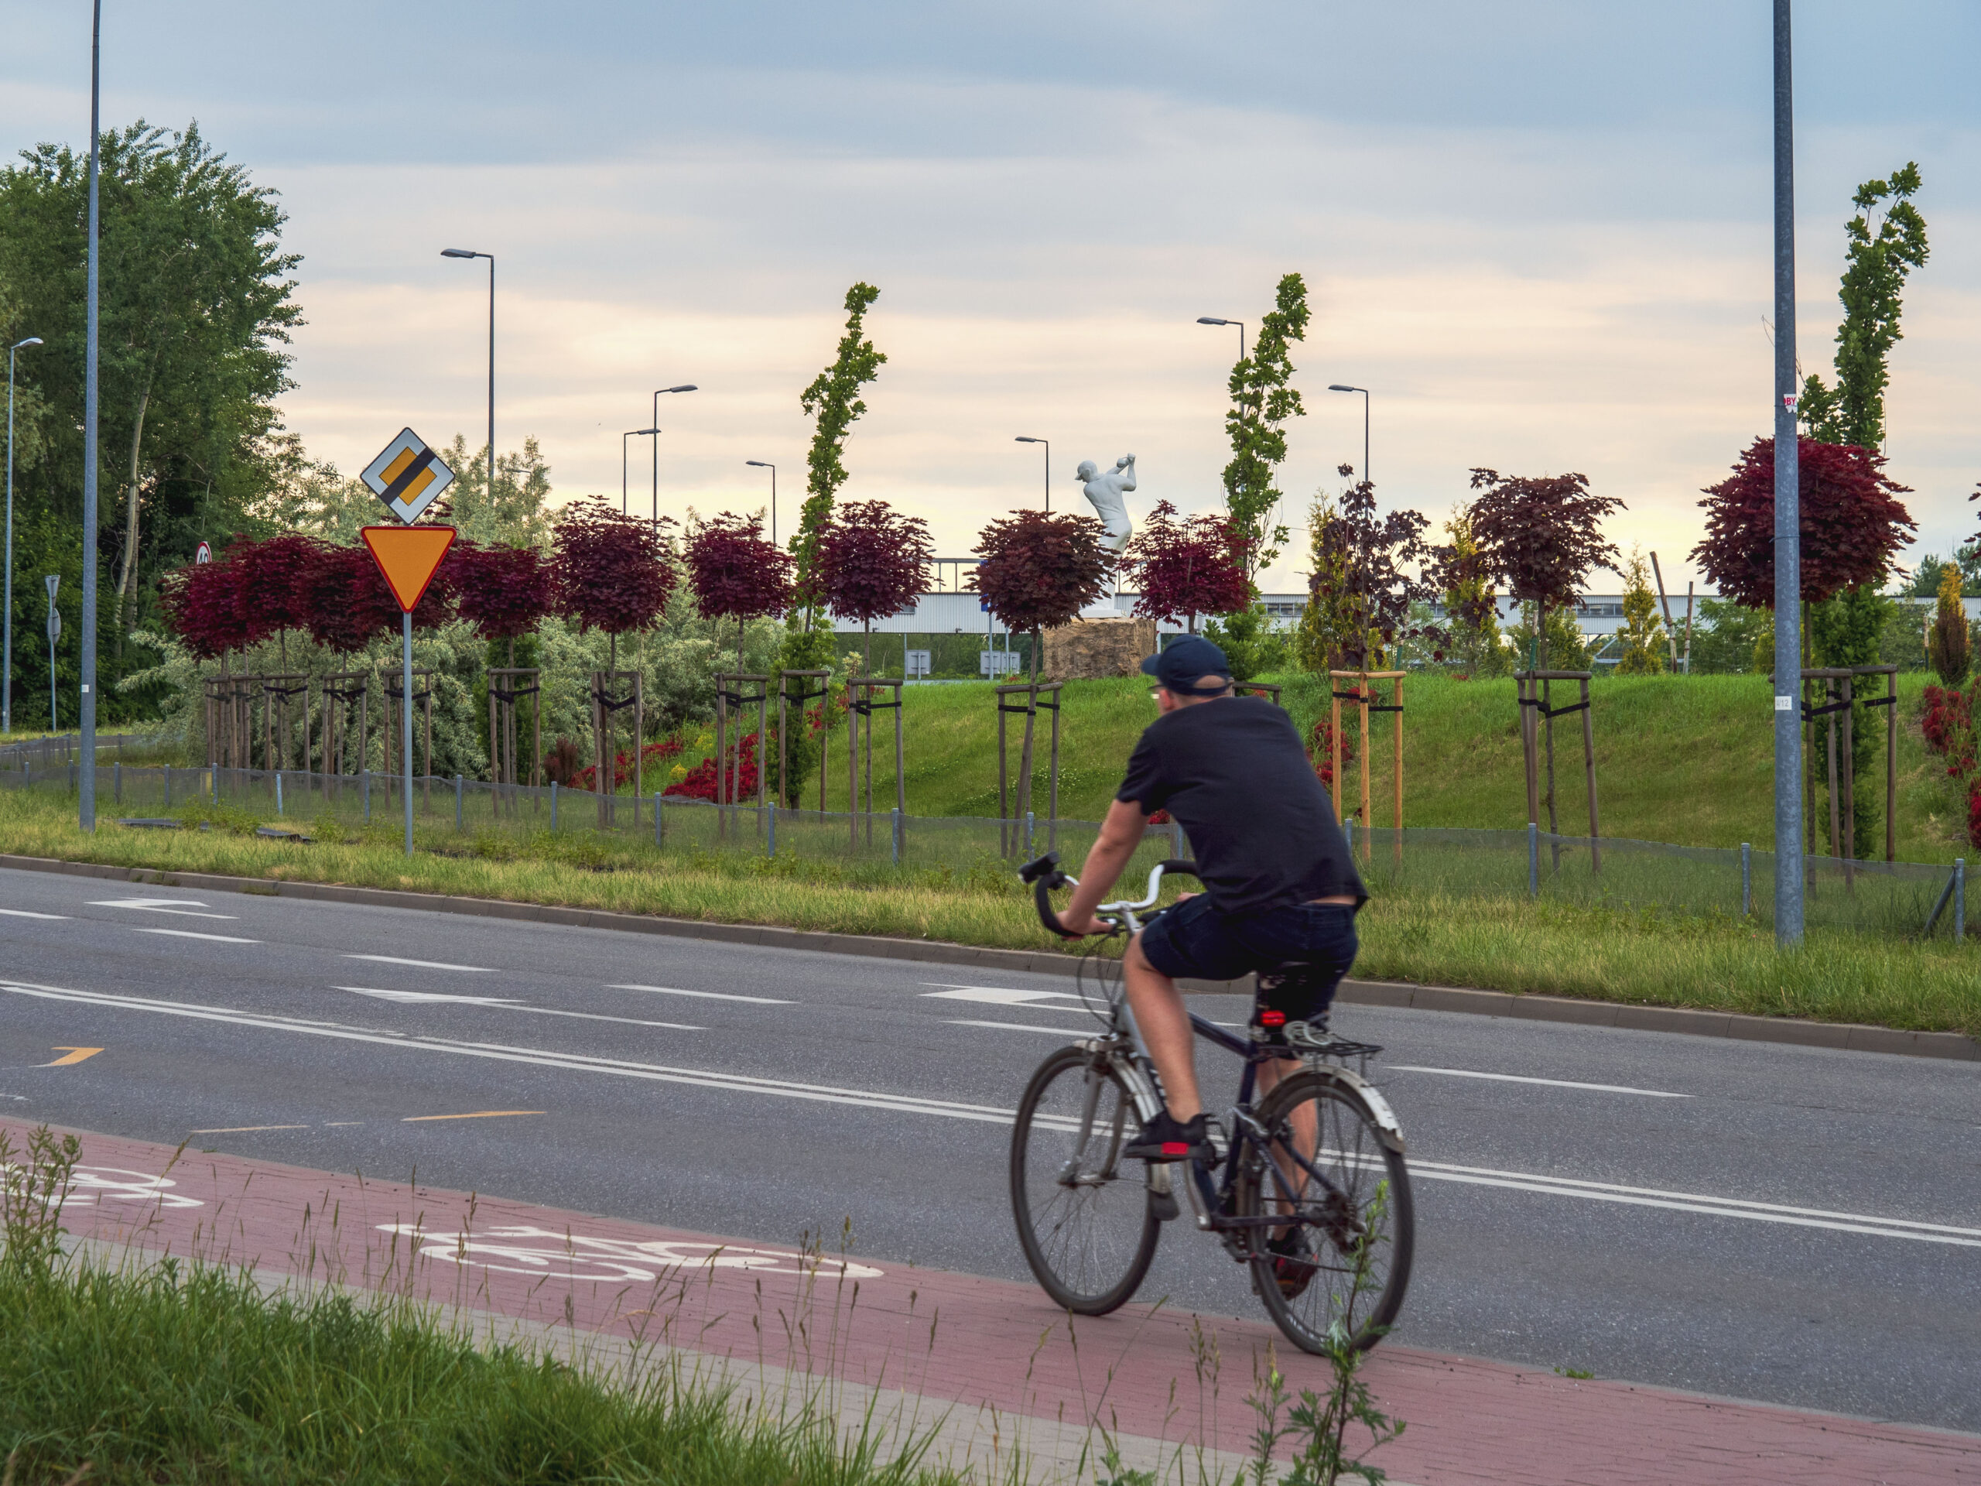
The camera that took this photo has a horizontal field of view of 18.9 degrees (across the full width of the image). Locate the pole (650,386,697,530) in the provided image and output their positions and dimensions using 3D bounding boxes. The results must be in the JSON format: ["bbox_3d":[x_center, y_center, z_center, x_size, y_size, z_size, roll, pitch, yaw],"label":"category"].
[{"bbox_3d":[-9.147,-5.367,172.000,1.300,9.974,0.350,0,1,0],"label":"pole"}]

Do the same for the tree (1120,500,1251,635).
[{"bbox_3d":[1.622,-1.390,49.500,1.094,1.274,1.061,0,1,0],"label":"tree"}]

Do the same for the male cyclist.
[{"bbox_3d":[0.540,0.510,14.810,0.540,1.570,0.880,0,1,-32],"label":"male cyclist"}]

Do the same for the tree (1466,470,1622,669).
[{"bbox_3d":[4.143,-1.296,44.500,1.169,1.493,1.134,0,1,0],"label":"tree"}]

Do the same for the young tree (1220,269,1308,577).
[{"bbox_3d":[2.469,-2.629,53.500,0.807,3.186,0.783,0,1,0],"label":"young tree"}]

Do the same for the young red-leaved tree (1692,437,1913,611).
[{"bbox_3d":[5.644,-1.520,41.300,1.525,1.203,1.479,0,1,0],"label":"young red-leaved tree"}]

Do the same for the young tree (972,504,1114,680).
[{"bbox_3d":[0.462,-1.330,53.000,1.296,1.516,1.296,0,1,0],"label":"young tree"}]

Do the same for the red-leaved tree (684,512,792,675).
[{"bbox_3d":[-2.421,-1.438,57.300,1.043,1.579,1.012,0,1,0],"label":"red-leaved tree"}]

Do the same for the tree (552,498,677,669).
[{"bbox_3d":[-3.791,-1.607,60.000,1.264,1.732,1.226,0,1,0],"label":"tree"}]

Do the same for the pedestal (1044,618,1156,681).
[{"bbox_3d":[1.238,-1.070,68.000,1.120,0.743,1.120,0,1,13],"label":"pedestal"}]

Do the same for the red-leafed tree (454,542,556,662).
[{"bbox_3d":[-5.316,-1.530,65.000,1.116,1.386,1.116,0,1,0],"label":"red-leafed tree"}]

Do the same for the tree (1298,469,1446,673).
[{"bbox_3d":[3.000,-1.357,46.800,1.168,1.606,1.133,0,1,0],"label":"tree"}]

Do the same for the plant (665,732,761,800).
[{"bbox_3d":[-3.087,0.259,66.500,1.107,0.778,1.100,0,1,0],"label":"plant"}]

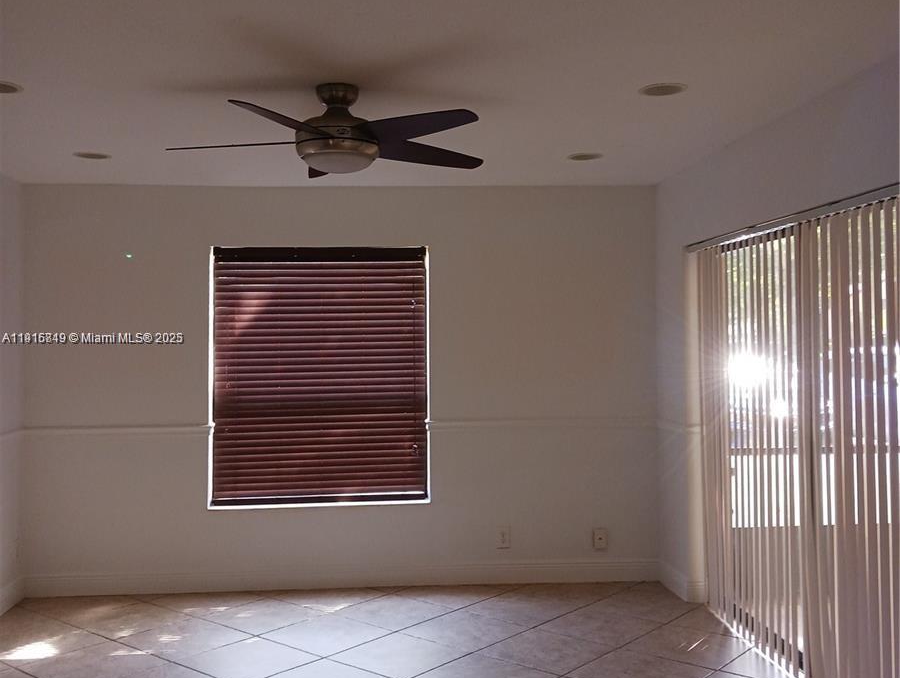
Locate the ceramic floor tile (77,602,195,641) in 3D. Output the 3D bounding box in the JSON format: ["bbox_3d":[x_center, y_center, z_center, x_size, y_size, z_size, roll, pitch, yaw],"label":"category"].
[{"bbox_3d":[-1.719,1.522,5.067,0.498,0.010,0.498,0,0,39],"label":"ceramic floor tile"}]

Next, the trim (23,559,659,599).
[{"bbox_3d":[-0.604,1.455,5.662,3.813,0.129,0.016,0,0,-5],"label":"trim"}]

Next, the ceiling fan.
[{"bbox_3d":[-0.426,-0.780,3.514,1.280,0.327,1.270,0,0,-5],"label":"ceiling fan"}]

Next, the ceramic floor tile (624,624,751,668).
[{"bbox_3d":[1.187,1.541,4.663,0.500,0.010,0.500,0,-1,39],"label":"ceramic floor tile"}]

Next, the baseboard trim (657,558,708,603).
[{"bbox_3d":[1.404,1.480,5.728,0.100,0.133,0.479,0,0,-6],"label":"baseboard trim"}]

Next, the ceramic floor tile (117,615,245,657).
[{"bbox_3d":[-1.331,1.524,4.735,0.500,0.010,0.500,-1,-1,40],"label":"ceramic floor tile"}]

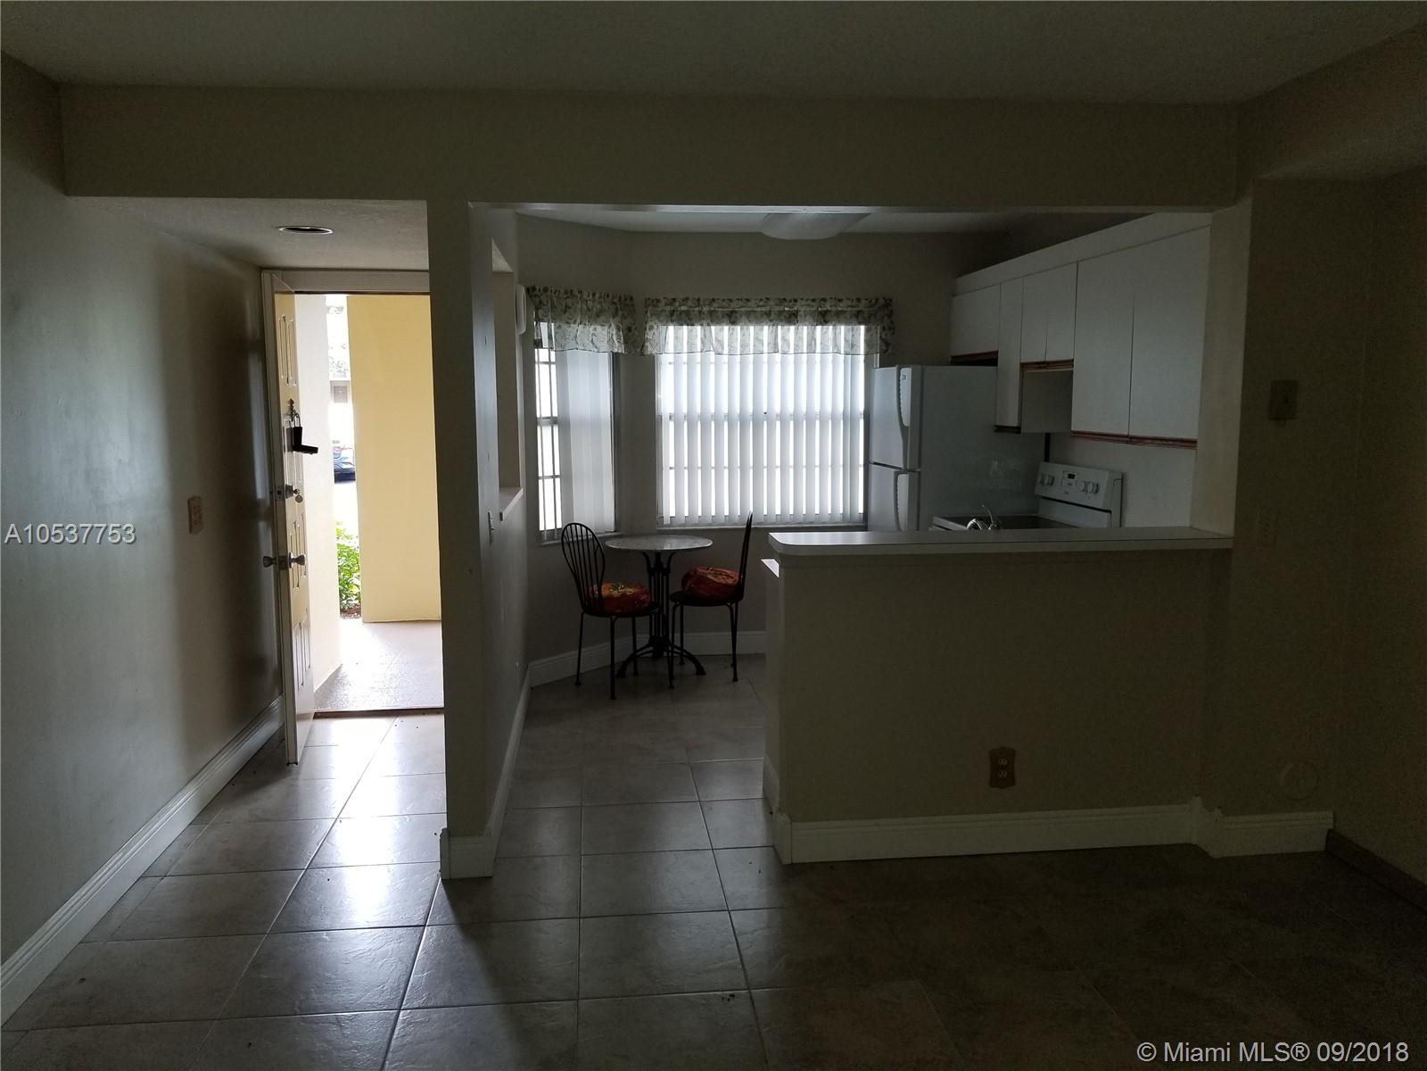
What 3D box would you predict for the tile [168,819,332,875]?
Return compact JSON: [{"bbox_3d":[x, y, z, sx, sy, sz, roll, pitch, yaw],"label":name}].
[{"bbox_3d":[-1.593,1.084,3.749,0.450,0.012,0.439,-1,8,-6],"label":"tile"}]

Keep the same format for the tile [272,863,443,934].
[{"bbox_3d":[-1.100,1.138,3.374,0.450,0.010,0.450,-1,7,-7],"label":"tile"}]

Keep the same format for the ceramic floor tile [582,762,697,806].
[{"bbox_3d":[-0.303,1.011,4.349,0.455,0.010,0.445,-1,7,-6],"label":"ceramic floor tile"}]

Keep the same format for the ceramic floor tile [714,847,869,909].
[{"bbox_3d":[0.243,1.104,3.476,0.441,0.009,0.438,-1,7,-7],"label":"ceramic floor tile"}]

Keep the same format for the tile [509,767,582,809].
[{"bbox_3d":[-0.667,1.016,4.311,0.276,0.010,0.448,-1,7,-6],"label":"tile"}]

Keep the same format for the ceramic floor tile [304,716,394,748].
[{"bbox_3d":[-1.755,0.926,5.030,0.432,0.010,0.437,-1,7,-6],"label":"ceramic floor tile"}]

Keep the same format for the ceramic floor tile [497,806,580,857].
[{"bbox_3d":[-0.614,1.062,3.821,0.284,0.009,0.438,-1,7,-7],"label":"ceramic floor tile"}]

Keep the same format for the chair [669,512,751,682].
[{"bbox_3d":[-0.011,0.330,6.047,0.460,0.905,0.400,0,7,4],"label":"chair"}]

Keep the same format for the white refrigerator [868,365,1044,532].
[{"bbox_3d":[1.354,-0.088,6.147,0.774,1.715,0.730,-1,7,-7],"label":"white refrigerator"}]

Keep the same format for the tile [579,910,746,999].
[{"bbox_3d":[-0.151,1.182,3.038,0.450,0.010,0.450,-1,7,-7],"label":"tile"}]

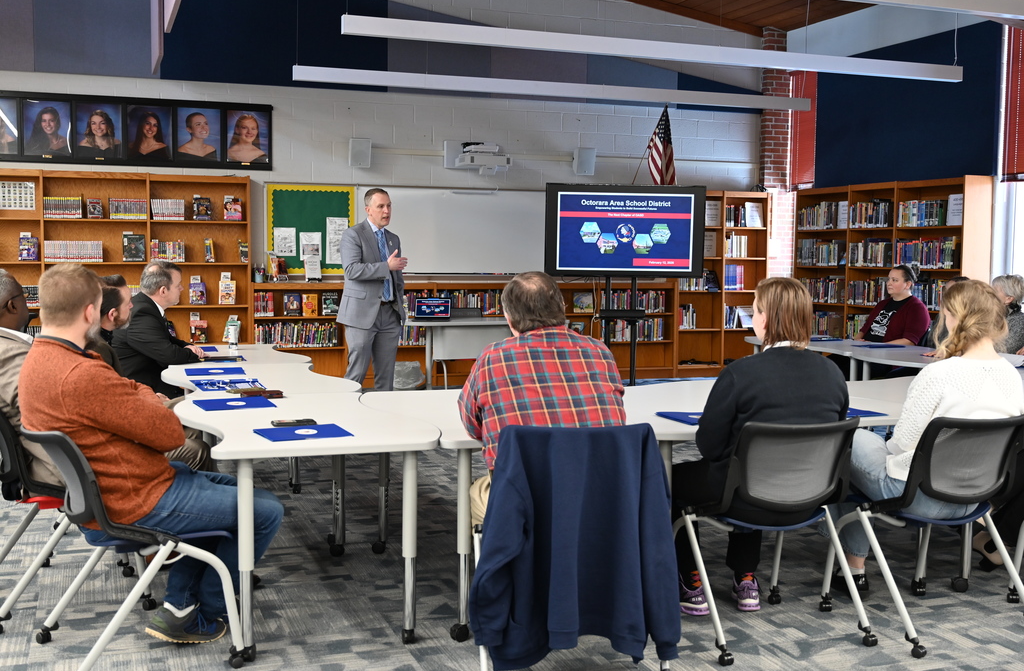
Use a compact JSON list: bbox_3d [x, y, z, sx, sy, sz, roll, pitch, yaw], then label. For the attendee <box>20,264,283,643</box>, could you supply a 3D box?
[{"bbox_3d":[-1.204,0.419,3.714,0.870,1.325,0.540,-2,5,-29],"label":"attendee"}]

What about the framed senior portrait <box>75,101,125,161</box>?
[{"bbox_3d":[-3.856,-1.907,10.096,0.425,0.535,0.040,-1,5,-19],"label":"framed senior portrait"}]

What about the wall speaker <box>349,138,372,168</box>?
[{"bbox_3d":[-1.495,-1.800,10.680,0.210,0.275,0.180,-1,17,-19],"label":"wall speaker"}]

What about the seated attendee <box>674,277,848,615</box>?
[{"bbox_3d":[0.866,0.443,4.122,0.600,1.325,0.720,-1,5,-23],"label":"seated attendee"}]

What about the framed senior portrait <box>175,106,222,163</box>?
[{"bbox_3d":[-3.009,-1.933,10.384,0.425,0.535,0.040,-1,5,-19],"label":"framed senior portrait"}]

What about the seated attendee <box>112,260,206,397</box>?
[{"bbox_3d":[-2.102,0.227,6.352,0.680,1.320,0.550,-1,5,-25],"label":"seated attendee"}]

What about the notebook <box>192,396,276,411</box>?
[{"bbox_3d":[-1.157,0.290,4.528,0.300,0.012,0.250,-2,5,-26],"label":"notebook"}]

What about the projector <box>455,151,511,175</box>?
[{"bbox_3d":[-0.277,-1.730,10.893,0.450,0.220,0.380,-1,5,-19],"label":"projector"}]

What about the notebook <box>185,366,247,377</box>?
[{"bbox_3d":[-1.562,0.195,5.696,0.300,0.012,0.250,-1,5,-19],"label":"notebook"}]

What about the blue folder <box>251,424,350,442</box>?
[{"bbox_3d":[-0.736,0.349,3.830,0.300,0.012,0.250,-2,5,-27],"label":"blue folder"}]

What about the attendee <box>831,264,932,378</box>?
[{"bbox_3d":[2.798,0.120,8.164,0.820,1.310,0.540,-1,5,-19],"label":"attendee"}]

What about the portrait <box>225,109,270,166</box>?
[{"bbox_3d":[-2.579,-1.940,10.531,0.425,0.535,0.040,-1,5,-19],"label":"portrait"}]

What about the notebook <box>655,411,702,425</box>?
[{"bbox_3d":[0.751,0.330,4.254,0.245,0.012,0.300,-1,5,-19],"label":"notebook"}]

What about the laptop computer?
[{"bbox_3d":[-0.710,-0.228,9.650,0.335,0.205,0.270,1,4,0],"label":"laptop computer"}]

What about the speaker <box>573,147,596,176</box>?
[{"bbox_3d":[0.784,-1.863,11.595,0.205,0.280,0.170,-1,10,-19],"label":"speaker"}]

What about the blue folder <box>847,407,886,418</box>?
[{"bbox_3d":[1.440,0.325,4.685,0.235,0.012,0.305,-1,5,-19],"label":"blue folder"}]

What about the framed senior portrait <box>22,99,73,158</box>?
[{"bbox_3d":[-4.280,-1.907,9.951,0.425,0.535,0.040,-1,5,-19],"label":"framed senior portrait"}]

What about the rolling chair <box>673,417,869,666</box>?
[{"bbox_3d":[0.915,0.676,3.936,0.620,0.820,0.580,-1,5,-19],"label":"rolling chair"}]

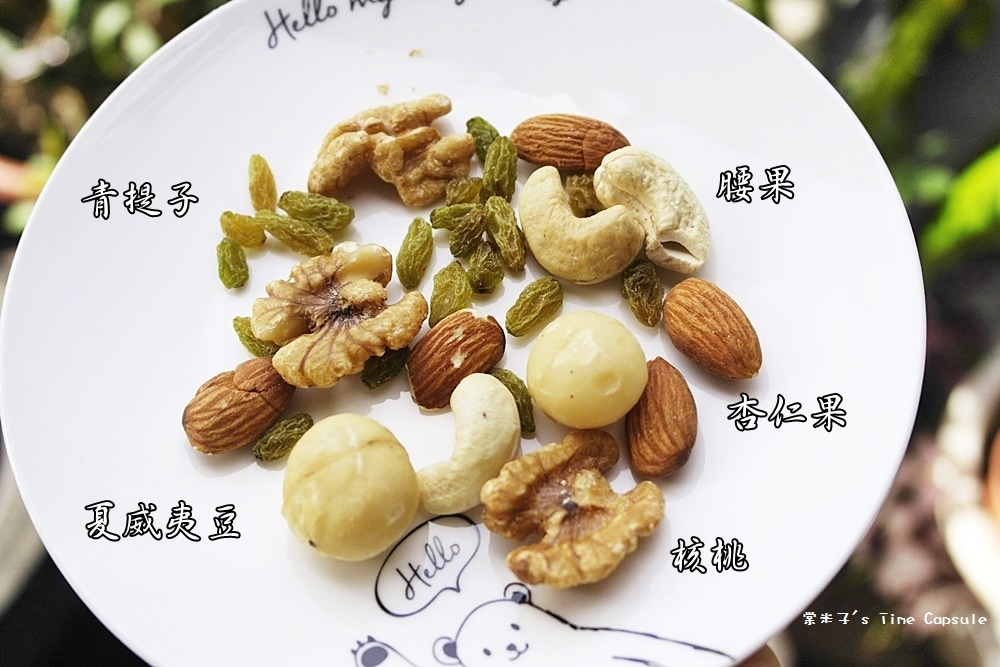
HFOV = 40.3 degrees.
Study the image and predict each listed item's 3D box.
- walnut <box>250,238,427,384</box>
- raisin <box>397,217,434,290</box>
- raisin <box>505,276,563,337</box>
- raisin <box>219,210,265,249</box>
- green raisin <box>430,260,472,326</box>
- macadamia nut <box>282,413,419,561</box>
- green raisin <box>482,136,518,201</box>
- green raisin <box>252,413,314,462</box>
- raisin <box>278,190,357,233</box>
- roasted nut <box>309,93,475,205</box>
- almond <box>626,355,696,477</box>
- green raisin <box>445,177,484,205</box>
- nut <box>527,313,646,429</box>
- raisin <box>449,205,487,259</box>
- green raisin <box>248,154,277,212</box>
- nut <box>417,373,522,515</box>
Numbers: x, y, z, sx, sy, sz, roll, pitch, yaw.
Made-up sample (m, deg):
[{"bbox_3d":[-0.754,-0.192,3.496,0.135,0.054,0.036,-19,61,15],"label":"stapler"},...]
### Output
[{"bbox_3d":[-0.029,-0.004,0.245,0.032,0.013,0.026,-19,63,-6],"label":"walnut"},{"bbox_3d":[-0.015,-0.014,0.240,0.006,0.006,0.014,6,63,8],"label":"raisin"},{"bbox_3d":[0.006,-0.005,0.249,0.007,0.006,0.014,35,70,19],"label":"raisin"},{"bbox_3d":[-0.049,-0.020,0.261,0.011,0.005,0.006,32,69,18],"label":"raisin"},{"bbox_3d":[-0.010,-0.007,0.257,0.007,0.006,0.014,15,64,11],"label":"green raisin"},{"bbox_3d":[-0.025,0.026,0.232,0.023,0.022,0.025,-9,62,-1],"label":"macadamia nut"},{"bbox_3d":[0.000,-0.030,0.245,0.006,0.006,0.014,6,63,7],"label":"green raisin"},{"bbox_3d":[-0.038,0.018,0.240,0.013,0.006,0.007,-36,66,-14],"label":"green raisin"},{"bbox_3d":[-0.036,-0.024,0.268,0.016,0.005,0.006,19,65,13],"label":"raisin"},{"bbox_3d":[-0.021,-0.034,0.261,0.033,0.015,0.022,-26,64,-10],"label":"roasted nut"},{"bbox_3d":[0.029,0.015,0.242,0.013,0.008,0.023,0,63,4],"label":"almond"},{"bbox_3d":[-0.005,-0.025,0.244,0.010,0.006,0.007,-3,63,3],"label":"green raisin"},{"bbox_3d":[0.015,0.006,0.235,0.021,0.020,0.021,-2,62,3],"label":"nut"},{"bbox_3d":[-0.006,-0.019,0.255,0.006,0.005,0.011,22,66,15],"label":"raisin"},{"bbox_3d":[-0.048,-0.030,0.273,0.005,0.004,0.015,-14,63,-4],"label":"green raisin"},{"bbox_3d":[-0.004,0.018,0.220,0.013,0.011,0.025,16,65,12],"label":"nut"}]

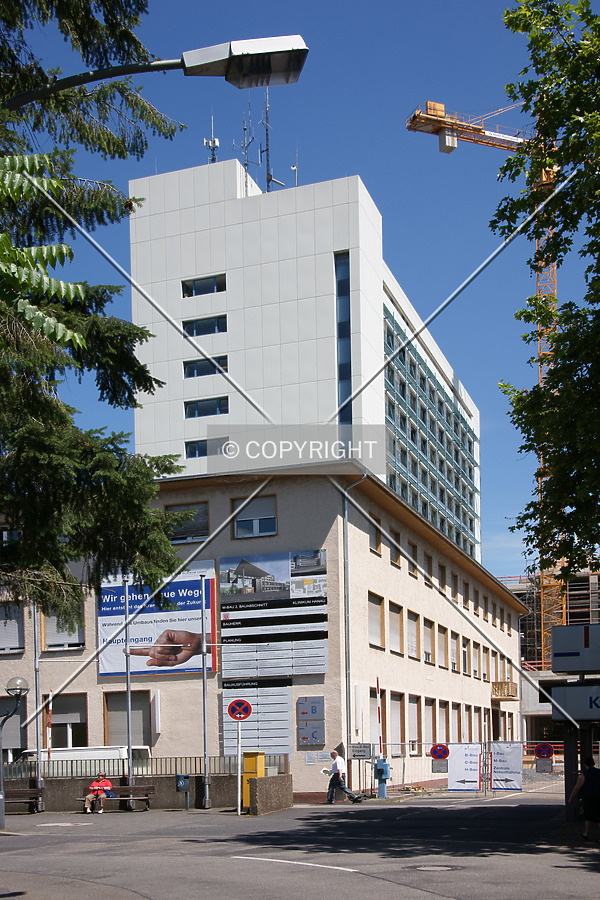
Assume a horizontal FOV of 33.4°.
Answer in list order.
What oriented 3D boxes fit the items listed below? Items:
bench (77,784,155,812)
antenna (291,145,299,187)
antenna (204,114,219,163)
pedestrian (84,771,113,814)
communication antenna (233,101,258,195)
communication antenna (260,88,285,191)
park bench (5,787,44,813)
[{"bbox_3d":[-5.240,9.907,28.400,2.200,0.730,0.620,-5,-14,19],"label":"bench"},{"bbox_3d":[-0.454,-23.474,82.500,0.600,3.500,0.450,-5,-14,19],"label":"antenna"},{"bbox_3d":[-7.523,-26.480,85.000,1.000,4.100,1.000,-5,-14,19],"label":"antenna"},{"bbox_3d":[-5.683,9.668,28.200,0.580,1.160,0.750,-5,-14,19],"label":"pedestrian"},{"bbox_3d":[-4.536,-25.413,84.000,1.950,8.000,1.600,-5,-14,19],"label":"communication antenna"},{"bbox_3d":[-2.338,-26.480,85.000,1.750,8.900,1.500,-5,-14,19],"label":"communication antenna"},{"bbox_3d":[-8.630,10.291,29.400,2.100,0.730,0.600,-5,-14,19],"label":"park bench"}]

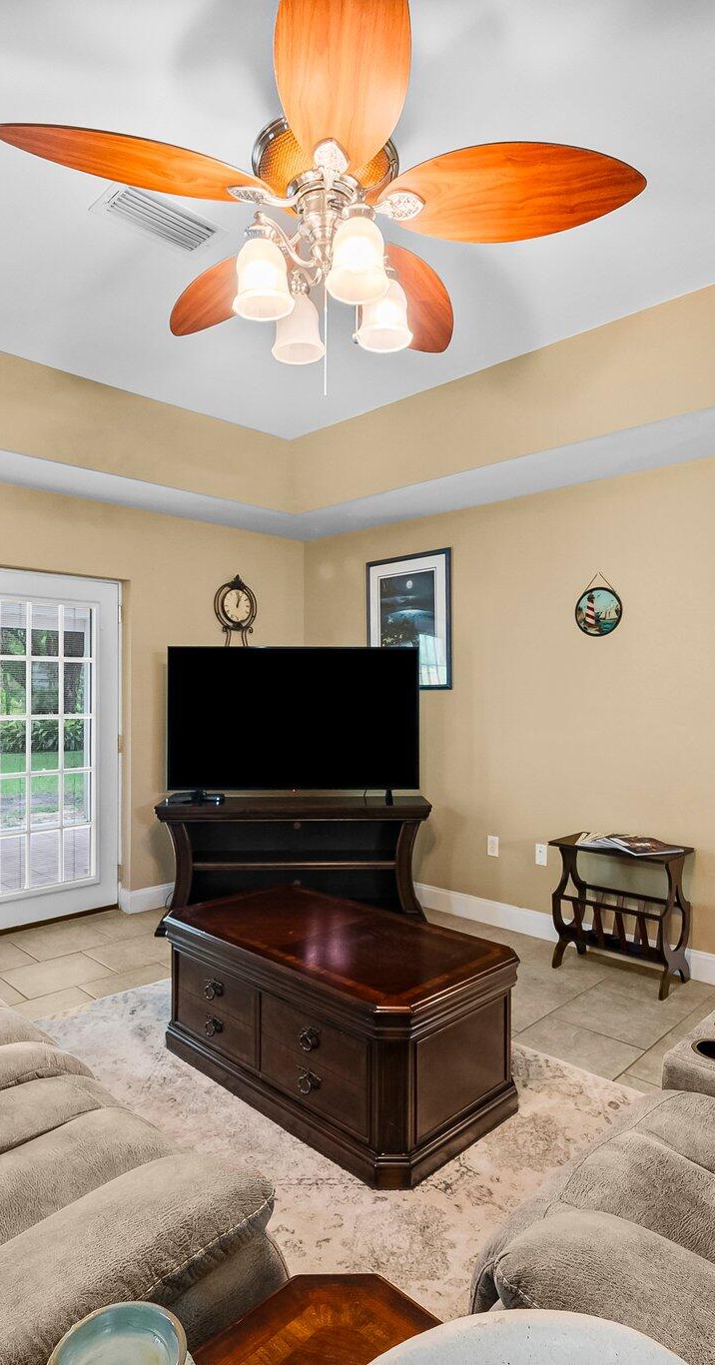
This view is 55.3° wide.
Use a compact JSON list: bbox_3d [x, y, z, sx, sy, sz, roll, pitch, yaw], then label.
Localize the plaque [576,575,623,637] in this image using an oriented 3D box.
[{"bbox_3d":[1.257,-0.402,3.580,0.263,0.323,0.020,1,1,45],"label":"plaque"}]

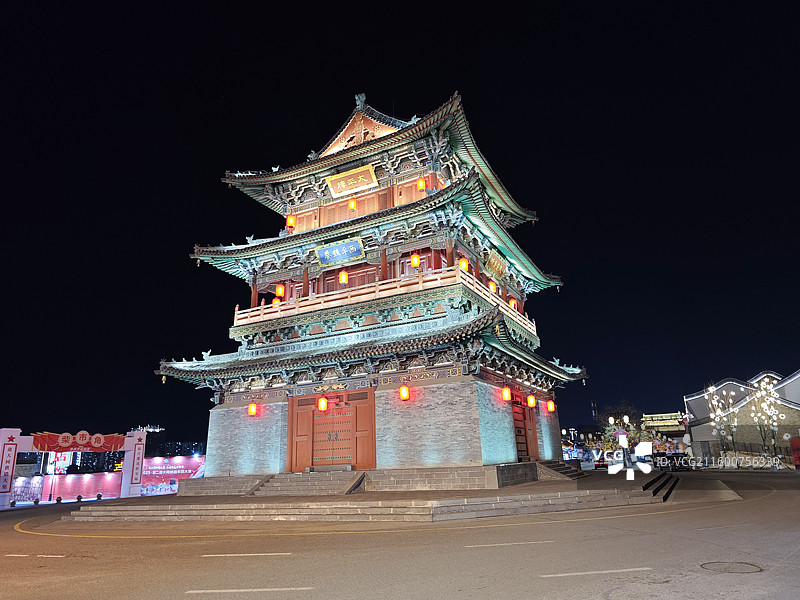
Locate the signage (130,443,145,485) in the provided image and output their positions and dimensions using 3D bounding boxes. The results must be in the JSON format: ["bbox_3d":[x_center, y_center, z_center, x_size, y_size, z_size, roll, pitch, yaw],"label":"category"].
[{"bbox_3d":[-19.295,12.102,39.165,0.100,2.850,0.780,-11,-19,25],"label":"signage"}]

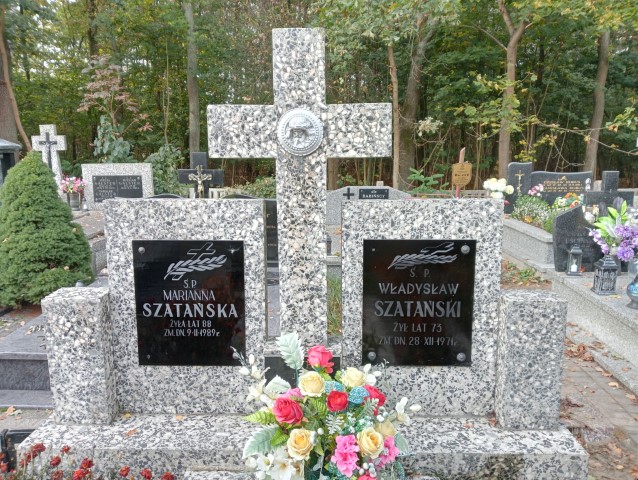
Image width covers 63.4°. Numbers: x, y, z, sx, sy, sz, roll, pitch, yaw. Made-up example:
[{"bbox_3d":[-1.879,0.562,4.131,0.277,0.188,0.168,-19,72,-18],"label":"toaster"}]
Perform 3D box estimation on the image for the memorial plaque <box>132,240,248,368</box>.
[{"bbox_3d":[-0.496,0.249,1.985,0.424,0.495,0.020,0,8,2],"label":"memorial plaque"}]

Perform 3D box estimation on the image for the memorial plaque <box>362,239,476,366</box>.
[{"bbox_3d":[0.378,0.248,1.958,0.420,0.495,0.020,0,8,2],"label":"memorial plaque"}]

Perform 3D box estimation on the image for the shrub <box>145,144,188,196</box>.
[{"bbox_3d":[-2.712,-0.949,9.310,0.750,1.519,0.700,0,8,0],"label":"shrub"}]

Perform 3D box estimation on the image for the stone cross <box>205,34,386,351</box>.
[{"bbox_3d":[-0.074,-0.194,2.164,0.734,1.284,0.130,0,9,1],"label":"stone cross"}]

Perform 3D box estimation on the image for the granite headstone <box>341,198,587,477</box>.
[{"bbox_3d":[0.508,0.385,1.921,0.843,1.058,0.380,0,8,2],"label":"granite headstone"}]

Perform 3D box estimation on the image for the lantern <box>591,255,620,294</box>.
[{"bbox_3d":[2.257,0.259,4.067,0.140,0.290,0.140,1,8,6],"label":"lantern"}]

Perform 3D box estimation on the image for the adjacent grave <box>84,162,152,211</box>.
[{"bbox_3d":[-2.877,-0.767,7.469,0.985,0.675,0.150,-1,8,-4],"label":"adjacent grave"}]

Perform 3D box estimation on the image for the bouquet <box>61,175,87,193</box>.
[{"bbox_3d":[-3.469,-0.784,7.300,0.320,0.280,0.280,0,8,0],"label":"bouquet"}]

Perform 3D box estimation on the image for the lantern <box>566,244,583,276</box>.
[{"bbox_3d":[2.323,0.179,4.673,0.110,0.270,0.110,1,8,6],"label":"lantern"}]

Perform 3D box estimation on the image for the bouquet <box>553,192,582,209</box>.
[{"bbox_3d":[4.145,-0.641,8.600,0.460,0.310,0.340,1,8,6],"label":"bouquet"}]

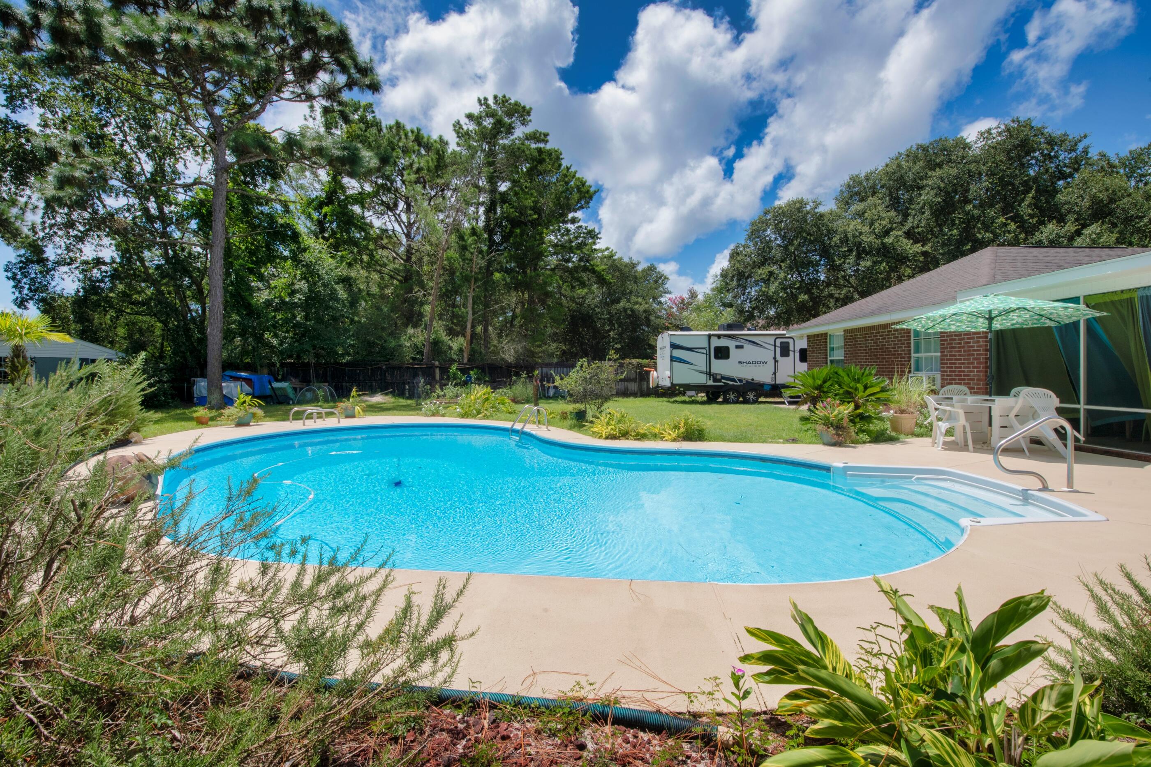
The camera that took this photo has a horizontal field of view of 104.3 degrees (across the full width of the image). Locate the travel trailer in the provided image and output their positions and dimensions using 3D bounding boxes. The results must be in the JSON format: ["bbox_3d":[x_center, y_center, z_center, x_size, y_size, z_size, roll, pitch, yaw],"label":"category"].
[{"bbox_3d":[7.300,-0.820,18.700,7.800,3.180,2.450,0,1,0],"label":"travel trailer"}]

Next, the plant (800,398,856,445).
[{"bbox_3d":[4.320,0.640,7.700,0.840,0.770,0.780,0,1,0],"label":"plant"}]

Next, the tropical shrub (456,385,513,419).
[{"bbox_3d":[-2.500,0.460,12.300,1.500,0.880,1.250,0,1,0],"label":"tropical shrub"}]

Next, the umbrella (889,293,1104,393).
[{"bbox_3d":[7.050,-0.239,7.596,2.550,2.550,2.550,0,1,0],"label":"umbrella"}]

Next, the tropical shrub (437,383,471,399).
[{"bbox_3d":[-5.073,0.338,18.715,1.300,0.750,1.200,0,2,-15],"label":"tropical shrub"}]

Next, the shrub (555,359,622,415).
[{"bbox_3d":[0.360,0.090,12.500,1.800,1.570,1.650,0,1,0],"label":"shrub"}]

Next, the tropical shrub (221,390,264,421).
[{"bbox_3d":[-7.712,0.543,10.418,0.780,0.690,0.750,-1,2,-36],"label":"tropical shrub"}]

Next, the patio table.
[{"bbox_3d":[7.150,0.650,7.670,1.100,0.800,1.100,0,2,5],"label":"patio table"}]

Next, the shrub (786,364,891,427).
[{"bbox_3d":[5.456,0.279,9.260,1.850,1.300,1.500,1,2,30],"label":"shrub"}]

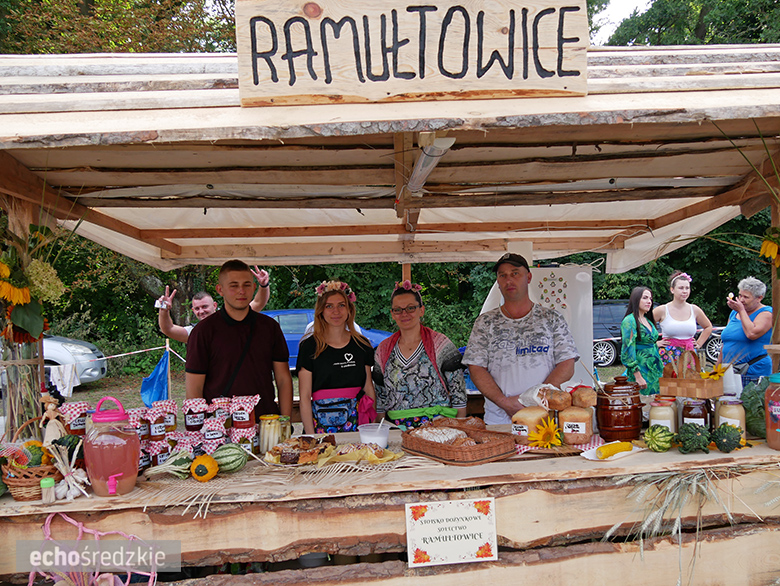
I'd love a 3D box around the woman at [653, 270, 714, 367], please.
[{"bbox_3d":[2.490,0.648,5.372,0.540,1.680,0.350,-2,2,13],"label":"woman"}]

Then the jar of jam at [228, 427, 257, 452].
[{"bbox_3d":[-0.590,0.586,2.544,0.095,0.112,0.095,-2,1,-12],"label":"jar of jam"}]

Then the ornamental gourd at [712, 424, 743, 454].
[{"bbox_3d":[1.235,0.536,2.310,0.105,0.105,0.098,-1,2,28],"label":"ornamental gourd"}]

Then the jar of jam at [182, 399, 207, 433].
[{"bbox_3d":[-0.767,0.482,2.490,0.100,0.118,0.100,-2,1,-14],"label":"jar of jam"}]

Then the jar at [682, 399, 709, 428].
[{"bbox_3d":[1.189,0.501,2.460,0.099,0.155,0.099,-1,2,26],"label":"jar"}]

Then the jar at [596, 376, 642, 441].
[{"bbox_3d":[0.942,0.474,2.590,0.178,0.235,0.174,-2,1,0],"label":"jar"}]

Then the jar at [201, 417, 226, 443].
[{"bbox_3d":[-0.679,0.523,2.430,0.093,0.085,0.093,-3,2,-16],"label":"jar"}]

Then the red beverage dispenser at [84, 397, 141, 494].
[{"bbox_3d":[-0.930,0.501,2.123,0.193,0.322,0.235,-3,1,-23],"label":"red beverage dispenser"}]

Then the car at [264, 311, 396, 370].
[{"bbox_3d":[-1.514,1.060,13.000,4.100,1.450,1.720,-2,1,7],"label":"car"}]

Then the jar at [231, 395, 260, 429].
[{"bbox_3d":[-0.584,0.481,2.550,0.107,0.118,0.105,-2,1,-5],"label":"jar"}]

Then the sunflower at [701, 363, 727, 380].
[{"bbox_3d":[1.291,0.315,2.520,0.105,0.070,0.090,-2,1,3],"label":"sunflower"}]

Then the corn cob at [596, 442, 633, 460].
[{"bbox_3d":[0.802,0.558,2.235,0.157,0.041,0.041,-3,1,-28],"label":"corn cob"}]

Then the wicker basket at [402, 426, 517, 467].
[{"bbox_3d":[0.247,0.577,2.421,0.325,0.066,0.420,-3,1,-44],"label":"wicker basket"}]

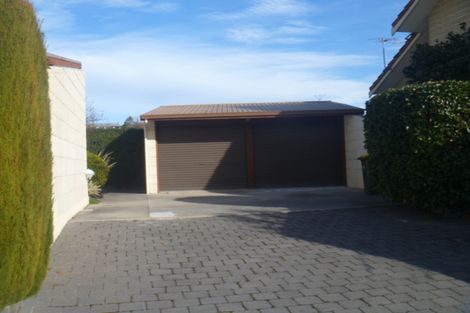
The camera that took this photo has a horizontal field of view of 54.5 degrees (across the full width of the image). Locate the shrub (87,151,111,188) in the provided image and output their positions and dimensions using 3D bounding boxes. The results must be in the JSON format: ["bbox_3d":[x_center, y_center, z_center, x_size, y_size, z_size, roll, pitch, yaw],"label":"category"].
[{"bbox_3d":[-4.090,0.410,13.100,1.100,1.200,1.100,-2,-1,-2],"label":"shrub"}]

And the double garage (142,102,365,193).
[{"bbox_3d":[0.460,-0.450,16.700,6.400,3.050,7.300,-2,-1,-1],"label":"double garage"}]

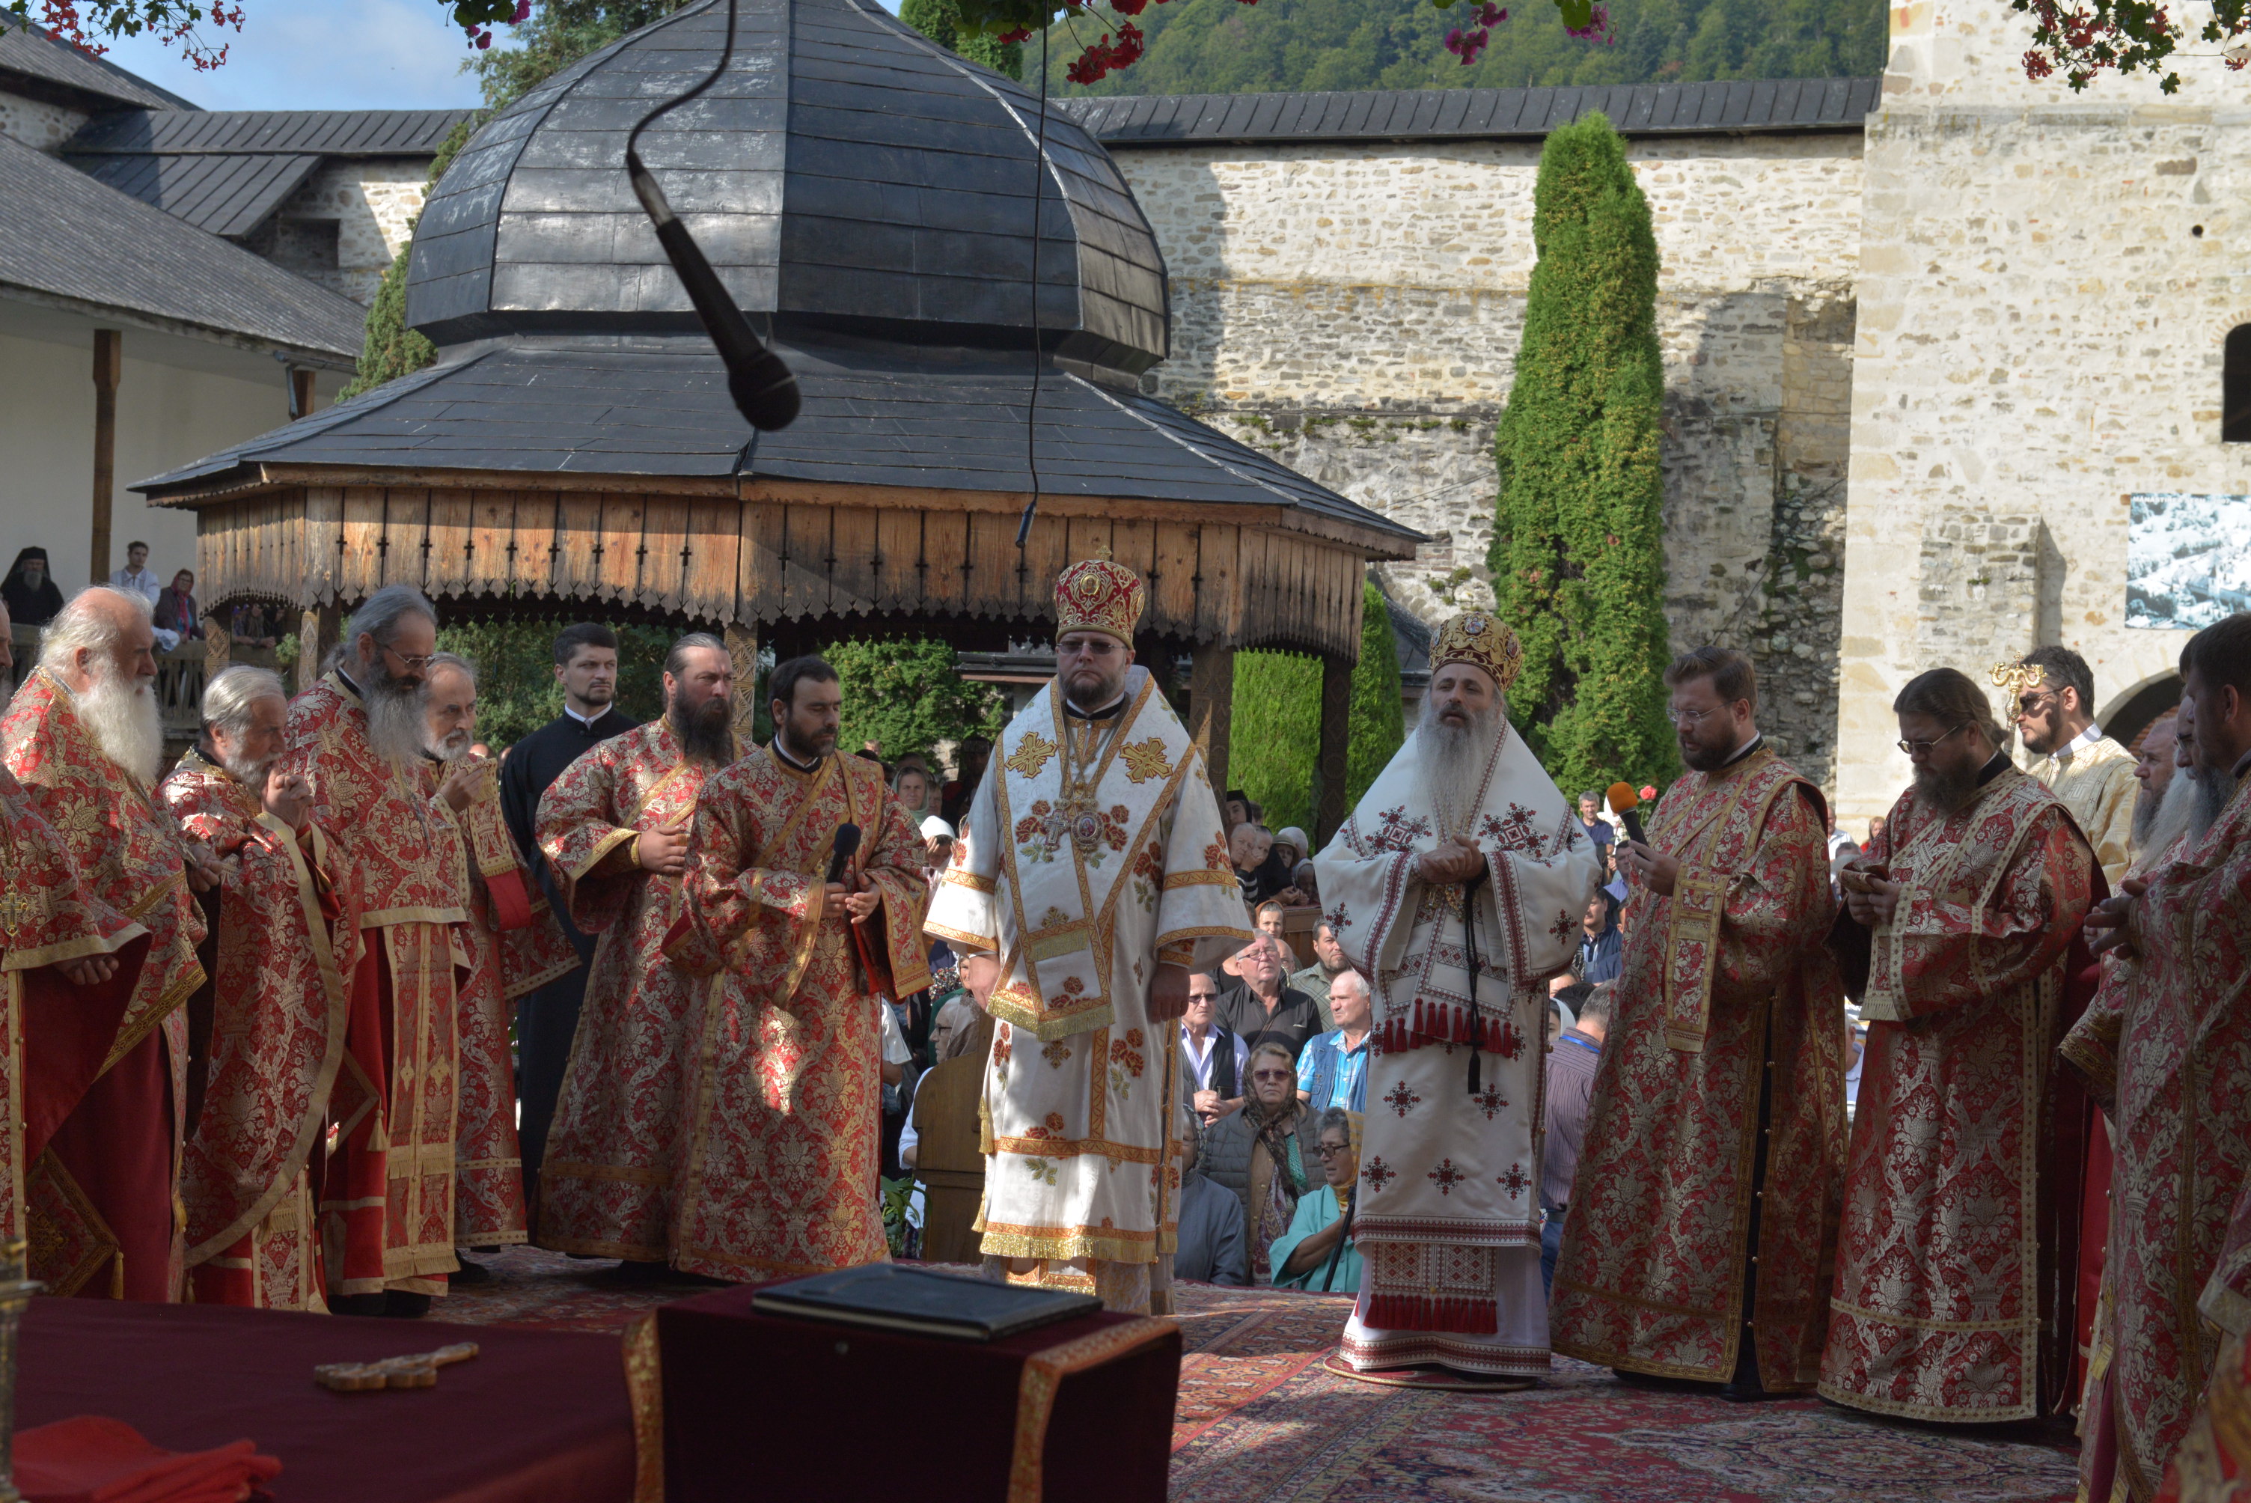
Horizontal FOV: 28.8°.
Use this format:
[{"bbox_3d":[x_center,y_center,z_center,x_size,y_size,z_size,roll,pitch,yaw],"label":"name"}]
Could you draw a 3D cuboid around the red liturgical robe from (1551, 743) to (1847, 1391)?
[{"bbox_3d":[1.367,0.743,10.420,0.550,1.532,0.620,1,1,-33],"label":"red liturgical robe"}]

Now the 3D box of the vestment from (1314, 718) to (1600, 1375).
[{"bbox_3d":[0.810,0.560,10.750,0.700,1.860,0.500,2,-1,13],"label":"vestment"}]

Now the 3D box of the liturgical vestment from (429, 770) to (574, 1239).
[{"bbox_3d":[-1.803,0.696,11.950,0.480,1.329,0.580,2,1,38],"label":"liturgical vestment"}]

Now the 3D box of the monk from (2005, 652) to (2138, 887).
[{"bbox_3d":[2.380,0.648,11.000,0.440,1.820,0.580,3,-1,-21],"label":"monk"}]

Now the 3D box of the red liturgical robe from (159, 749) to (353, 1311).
[{"bbox_3d":[-2.091,0.672,10.550,0.460,1.364,0.530,2,0,30],"label":"red liturgical robe"}]

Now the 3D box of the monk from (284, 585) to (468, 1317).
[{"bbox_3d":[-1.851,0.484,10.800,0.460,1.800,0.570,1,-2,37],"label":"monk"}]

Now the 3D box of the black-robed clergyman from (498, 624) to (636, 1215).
[{"bbox_3d":[-1.604,0.505,12.900,0.560,1.761,0.360,2,0,-22],"label":"black-robed clergyman"}]

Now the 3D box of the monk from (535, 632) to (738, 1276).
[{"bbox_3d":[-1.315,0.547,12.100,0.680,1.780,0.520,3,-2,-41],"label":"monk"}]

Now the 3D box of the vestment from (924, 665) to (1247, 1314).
[{"bbox_3d":[-0.108,0.476,11.450,0.820,1.968,0.500,2,0,14],"label":"vestment"}]

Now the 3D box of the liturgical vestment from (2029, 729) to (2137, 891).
[{"bbox_3d":[2.605,0.665,12.000,0.420,1.460,0.560,1,0,-30],"label":"liturgical vestment"}]

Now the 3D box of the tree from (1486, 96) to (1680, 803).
[{"bbox_3d":[3.834,-1.552,36.500,1.500,7.550,1.500,2,-1,0],"label":"tree"}]

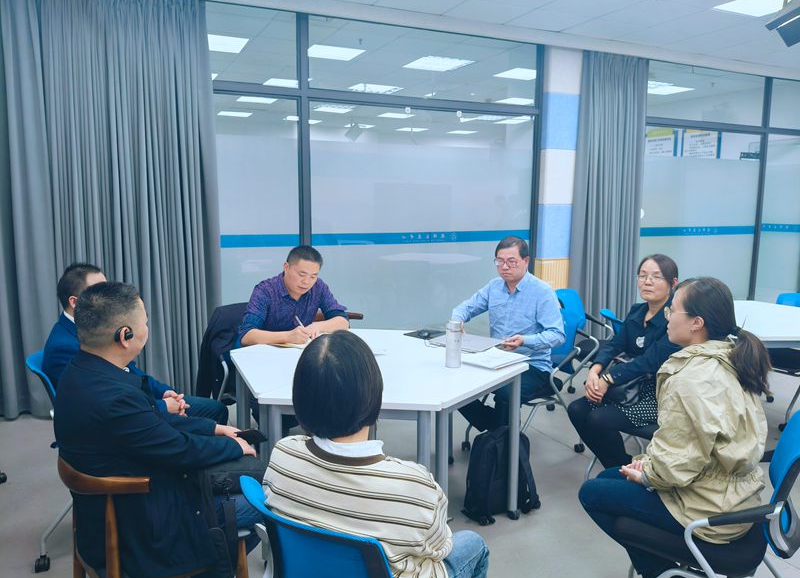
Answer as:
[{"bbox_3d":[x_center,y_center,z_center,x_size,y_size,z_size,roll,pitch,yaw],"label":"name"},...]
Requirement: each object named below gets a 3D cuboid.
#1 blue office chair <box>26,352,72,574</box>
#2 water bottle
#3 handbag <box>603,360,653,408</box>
[{"bbox_3d":[-1.293,0.699,2.758,0.580,0.840,0.580,-3,9,-23],"label":"blue office chair"},{"bbox_3d":[0.243,0.249,2.825,0.071,0.225,0.071,-3,9,-23],"label":"water bottle"},{"bbox_3d":[1.147,0.469,2.992,0.120,0.190,0.260,-5,10,-33],"label":"handbag"}]

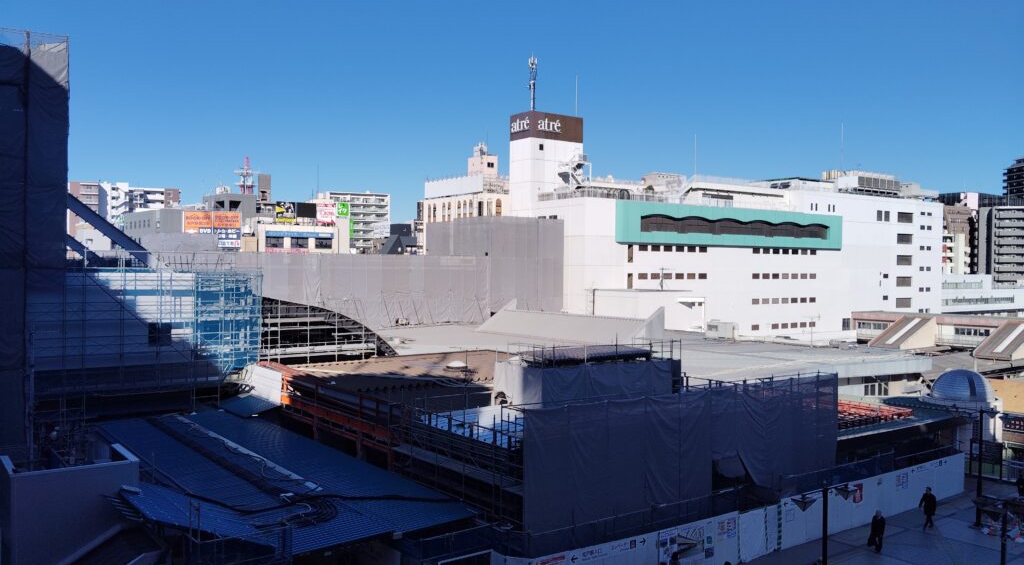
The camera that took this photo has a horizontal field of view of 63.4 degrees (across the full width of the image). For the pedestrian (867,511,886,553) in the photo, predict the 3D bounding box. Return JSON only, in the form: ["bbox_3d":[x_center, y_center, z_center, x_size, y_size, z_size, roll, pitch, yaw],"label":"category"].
[{"bbox_3d":[13.982,9.538,31.776,0.550,1.660,0.420,1,1,27],"label":"pedestrian"}]

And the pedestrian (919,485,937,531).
[{"bbox_3d":[17.754,9.634,35.332,0.600,1.740,0.400,1,1,37],"label":"pedestrian"}]

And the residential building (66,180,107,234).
[{"bbox_3d":[-129.741,-10.927,251.717,12.000,38.000,11.000,0,1,-13],"label":"residential building"}]

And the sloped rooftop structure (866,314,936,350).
[{"bbox_3d":[60.749,7.642,128.730,11.470,4.450,5.210,0,1,-33],"label":"sloped rooftop structure"}]

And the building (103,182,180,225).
[{"bbox_3d":[-120.899,-11.380,270.605,22.000,38.000,13.000,0,1,-16],"label":"building"}]

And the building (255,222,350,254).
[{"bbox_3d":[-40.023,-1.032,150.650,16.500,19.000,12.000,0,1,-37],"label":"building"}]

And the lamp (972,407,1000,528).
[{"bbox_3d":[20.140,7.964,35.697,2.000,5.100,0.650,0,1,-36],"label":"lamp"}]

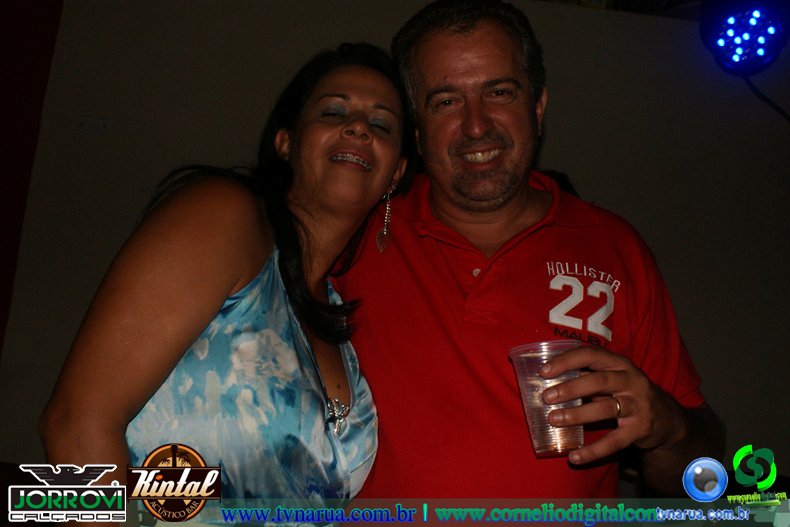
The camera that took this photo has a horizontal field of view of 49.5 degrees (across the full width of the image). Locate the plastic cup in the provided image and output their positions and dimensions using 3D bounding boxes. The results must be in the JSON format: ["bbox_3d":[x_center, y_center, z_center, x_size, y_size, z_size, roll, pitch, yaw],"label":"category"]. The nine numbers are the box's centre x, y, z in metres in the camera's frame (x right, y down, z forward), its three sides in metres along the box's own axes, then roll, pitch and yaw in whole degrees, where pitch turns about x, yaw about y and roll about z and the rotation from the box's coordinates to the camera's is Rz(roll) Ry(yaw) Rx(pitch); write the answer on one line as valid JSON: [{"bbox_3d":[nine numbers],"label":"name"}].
[{"bbox_3d":[0.173,0.147,0.937,0.079,0.112,0.079,-5,-13,0],"label":"plastic cup"}]

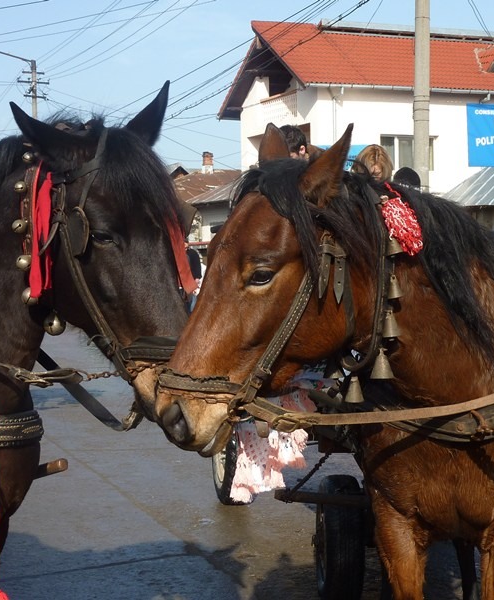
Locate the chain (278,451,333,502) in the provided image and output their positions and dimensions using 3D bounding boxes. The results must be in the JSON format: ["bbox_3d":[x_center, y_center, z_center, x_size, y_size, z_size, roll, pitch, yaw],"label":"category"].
[{"bbox_3d":[0.245,0.740,4.650,0.220,0.210,0.070,-2,3,-6],"label":"chain"}]

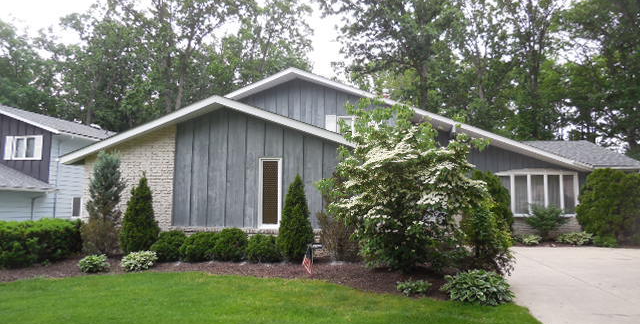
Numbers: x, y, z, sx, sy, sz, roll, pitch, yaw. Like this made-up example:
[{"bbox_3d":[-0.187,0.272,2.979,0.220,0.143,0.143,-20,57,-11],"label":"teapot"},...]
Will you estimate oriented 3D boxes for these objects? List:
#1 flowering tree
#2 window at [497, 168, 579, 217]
[{"bbox_3d":[1.535,0.474,8.600,3.050,3.050,2.800,1,-6,0],"label":"flowering tree"},{"bbox_3d":[7.028,0.983,14.900,2.500,1.520,0.350,-1,-6,11],"label":"window"}]

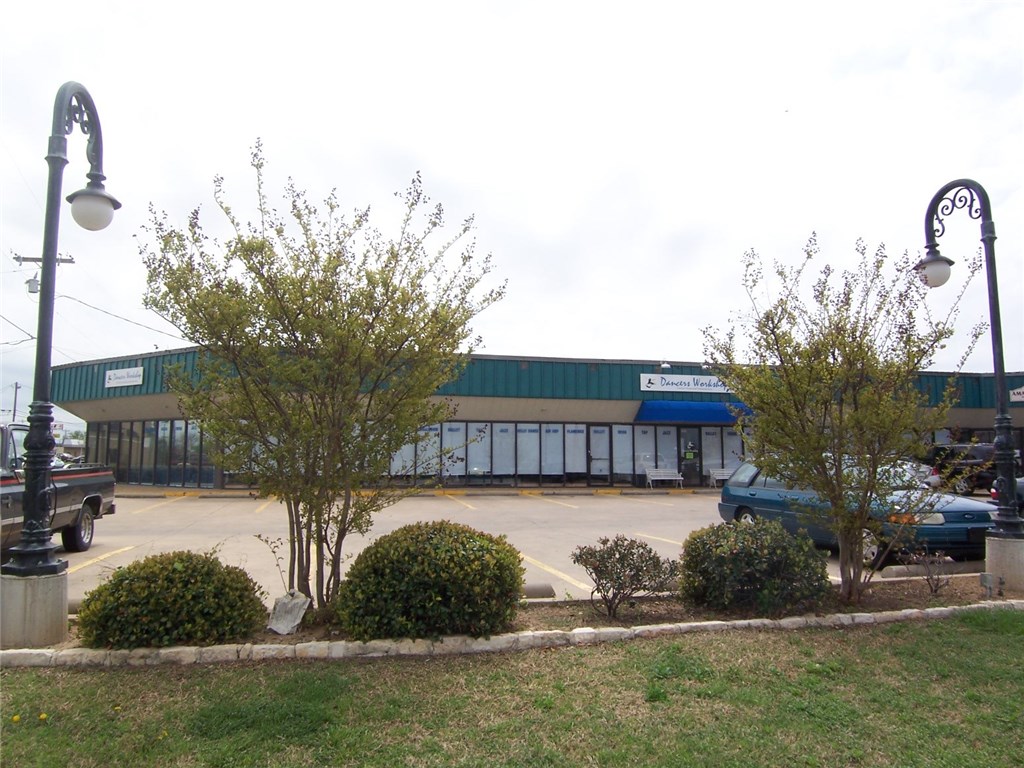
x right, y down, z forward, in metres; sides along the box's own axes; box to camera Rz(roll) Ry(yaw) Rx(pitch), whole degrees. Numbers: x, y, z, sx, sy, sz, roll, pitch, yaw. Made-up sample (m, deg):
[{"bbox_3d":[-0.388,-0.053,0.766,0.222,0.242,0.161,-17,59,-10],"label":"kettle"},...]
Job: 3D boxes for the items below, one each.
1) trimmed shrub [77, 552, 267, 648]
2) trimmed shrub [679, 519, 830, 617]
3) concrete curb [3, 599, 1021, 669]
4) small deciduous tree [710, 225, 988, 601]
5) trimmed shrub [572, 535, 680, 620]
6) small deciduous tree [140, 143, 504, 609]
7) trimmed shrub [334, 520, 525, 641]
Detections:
[{"bbox_3d":[-2.940,1.791,5.940,1.650,0.730,1.350,0,-5,0],"label":"trimmed shrub"},{"bbox_3d":[2.480,1.815,7.012,1.520,0.880,1.400,0,-5,0],"label":"trimmed shrub"},{"bbox_3d":[0.670,2.202,6.093,9.600,0.160,0.500,1,-5,-11],"label":"concrete curb"},{"bbox_3d":[3.470,0.317,7.202,2.900,3.900,2.700,0,-5,0],"label":"small deciduous tree"},{"bbox_3d":[1.040,1.800,6.411,1.020,0.800,0.950,0,-5,0],"label":"trimmed shrub"},{"bbox_3d":[-1.950,-0.155,6.994,3.600,4.800,3.300,0,-5,0],"label":"small deciduous tree"},{"bbox_3d":[-0.740,1.698,6.230,1.700,0.970,1.500,0,-5,0],"label":"trimmed shrub"}]

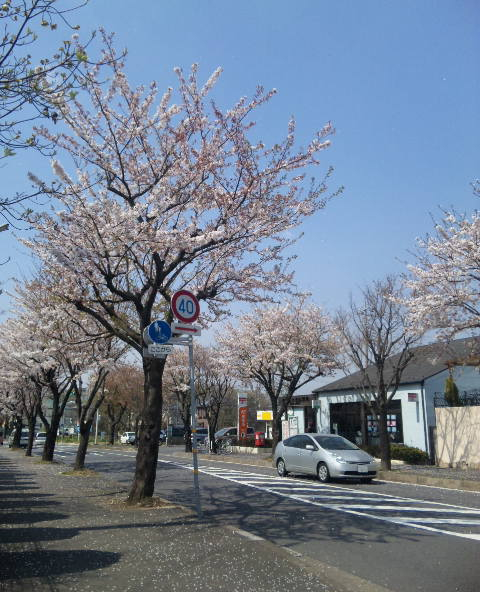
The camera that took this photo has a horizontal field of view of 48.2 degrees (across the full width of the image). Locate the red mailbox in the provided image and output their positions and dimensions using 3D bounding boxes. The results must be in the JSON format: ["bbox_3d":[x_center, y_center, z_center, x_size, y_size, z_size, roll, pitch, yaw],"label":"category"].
[{"bbox_3d":[1.264,9.515,34.728,0.520,1.340,0.480,6,-15,-24],"label":"red mailbox"}]

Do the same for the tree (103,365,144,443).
[{"bbox_3d":[-12.638,11.732,58.231,5.300,8.577,5.300,0,-14,0],"label":"tree"}]

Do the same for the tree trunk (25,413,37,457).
[{"bbox_3d":[-11.977,7.914,30.701,0.400,2.426,0.400,6,-15,-24],"label":"tree trunk"}]

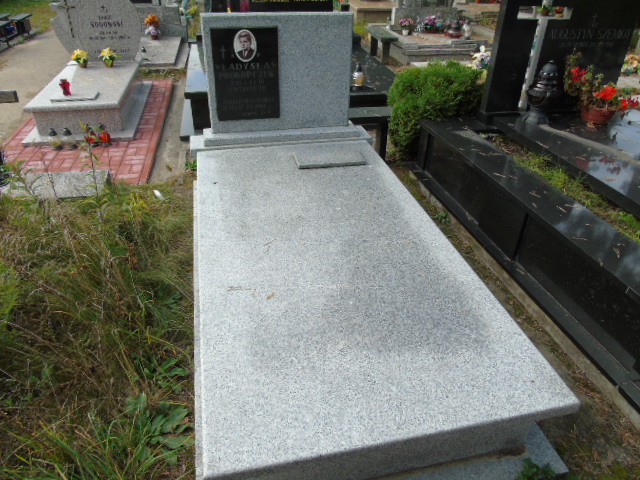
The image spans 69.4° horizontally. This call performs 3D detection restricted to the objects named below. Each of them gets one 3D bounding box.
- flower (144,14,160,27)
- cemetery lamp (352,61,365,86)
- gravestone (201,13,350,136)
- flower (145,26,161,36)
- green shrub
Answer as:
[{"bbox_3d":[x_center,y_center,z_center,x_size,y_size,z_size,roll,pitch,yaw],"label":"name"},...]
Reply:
[{"bbox_3d":[-3.112,-4.078,8.586,0.290,0.210,0.270,-5,33,-11],"label":"flower"},{"bbox_3d":[0.427,-1.772,4.958,0.110,0.235,0.110,-5,33,-11],"label":"cemetery lamp"},{"bbox_3d":[-0.257,-1.080,3.042,0.940,0.715,0.080,-5,33,-11],"label":"gravestone"},{"bbox_3d":[-3.119,-3.882,8.606,0.290,0.180,0.260,-5,33,-11],"label":"flower"},{"bbox_3d":[1.126,-1.350,4.610,0.920,0.800,0.720,-5,33,-11],"label":"green shrub"}]

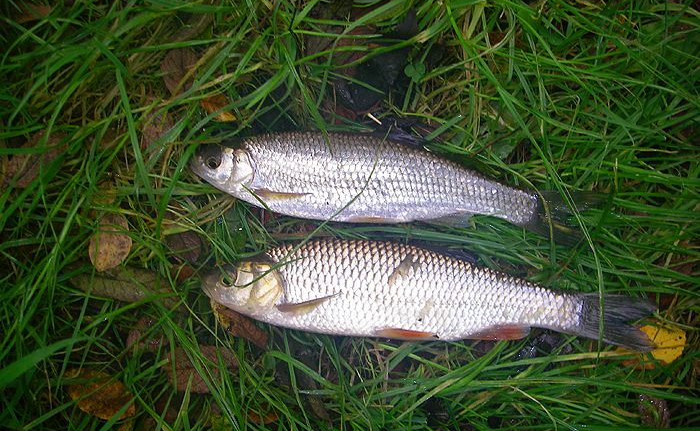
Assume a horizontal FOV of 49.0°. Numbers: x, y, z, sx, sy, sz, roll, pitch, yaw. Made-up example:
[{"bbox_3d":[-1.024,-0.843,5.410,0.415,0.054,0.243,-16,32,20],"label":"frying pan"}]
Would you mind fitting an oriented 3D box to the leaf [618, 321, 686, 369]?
[{"bbox_3d":[0.239,0.103,0.609,0.057,0.010,0.034,-7,70,-2],"label":"leaf"}]

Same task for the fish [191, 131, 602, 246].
[{"bbox_3d":[0.037,-0.026,0.629,0.337,0.042,0.078,6,70,2],"label":"fish"}]

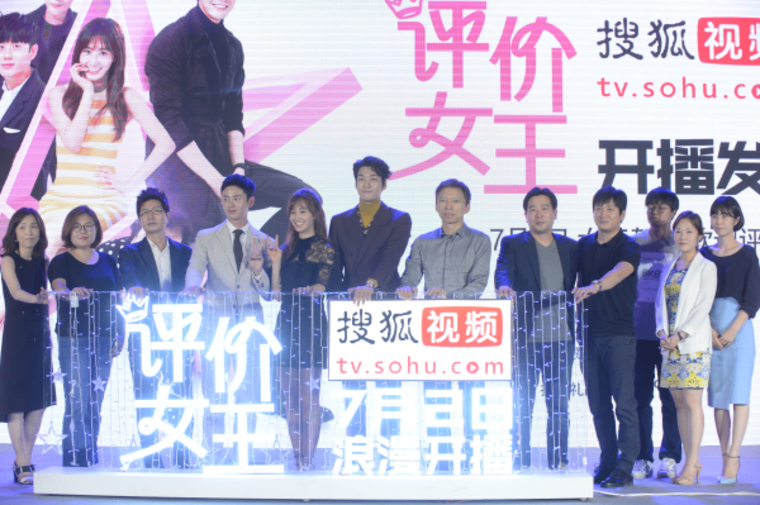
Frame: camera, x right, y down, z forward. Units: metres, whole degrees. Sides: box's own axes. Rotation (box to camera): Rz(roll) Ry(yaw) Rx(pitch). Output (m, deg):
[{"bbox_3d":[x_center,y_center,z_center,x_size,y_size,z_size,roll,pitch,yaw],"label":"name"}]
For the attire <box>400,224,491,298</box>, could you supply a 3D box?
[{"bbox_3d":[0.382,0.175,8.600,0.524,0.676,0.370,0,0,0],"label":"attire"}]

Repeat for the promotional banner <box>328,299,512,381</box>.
[{"bbox_3d":[0.226,0.489,8.250,1.023,0.453,0.030,0,0,0],"label":"promotional banner"}]

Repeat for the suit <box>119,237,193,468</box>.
[{"bbox_3d":[-1.308,0.597,8.600,0.431,1.381,0.370,0,0,-7],"label":"suit"}]

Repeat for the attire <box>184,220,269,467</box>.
[{"bbox_3d":[-0.883,0.551,8.600,0.489,1.474,0.380,0,0,-5],"label":"attire"}]

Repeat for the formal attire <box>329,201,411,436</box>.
[{"bbox_3d":[-0.061,0.489,8.600,0.478,1.561,0.380,0,0,7],"label":"formal attire"}]

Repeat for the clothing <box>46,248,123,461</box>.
[{"bbox_3d":[-1.722,0.638,8.600,0.419,1.299,0.360,0,0,-6],"label":"clothing"}]

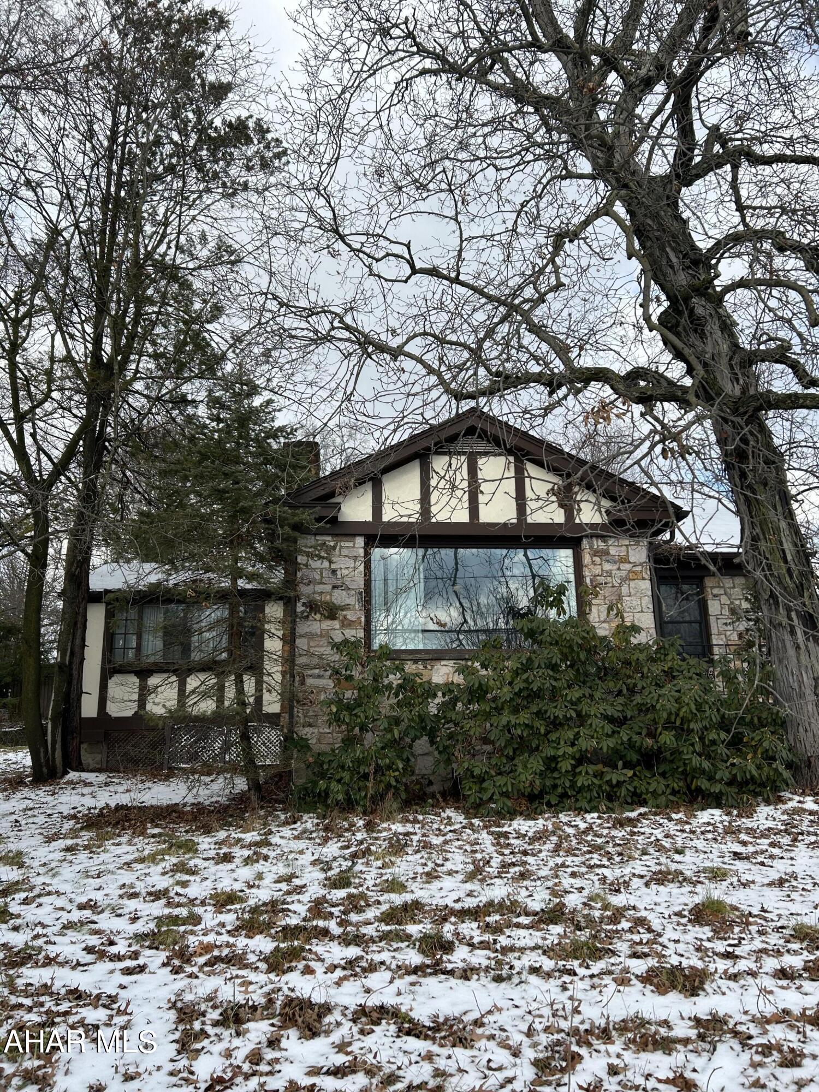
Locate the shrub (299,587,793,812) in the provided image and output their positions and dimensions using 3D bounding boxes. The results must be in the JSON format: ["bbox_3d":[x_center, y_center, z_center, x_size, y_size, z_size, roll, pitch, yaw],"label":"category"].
[{"bbox_3d":[1.739,1.983,10.821,6.353,2.906,2.069,0,-14,-6],"label":"shrub"}]

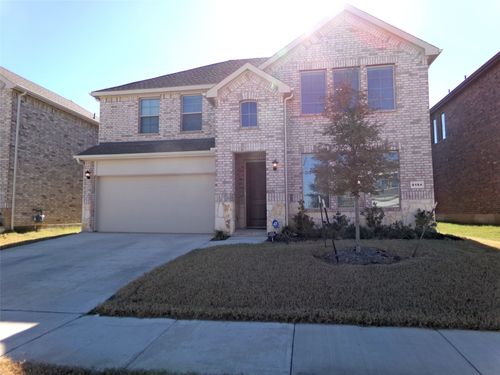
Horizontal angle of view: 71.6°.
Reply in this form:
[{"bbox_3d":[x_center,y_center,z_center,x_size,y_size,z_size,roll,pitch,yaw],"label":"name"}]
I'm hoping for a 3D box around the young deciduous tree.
[{"bbox_3d":[2.432,-0.485,8.146,1.908,3.978,1.813,-1,-4,11],"label":"young deciduous tree"}]

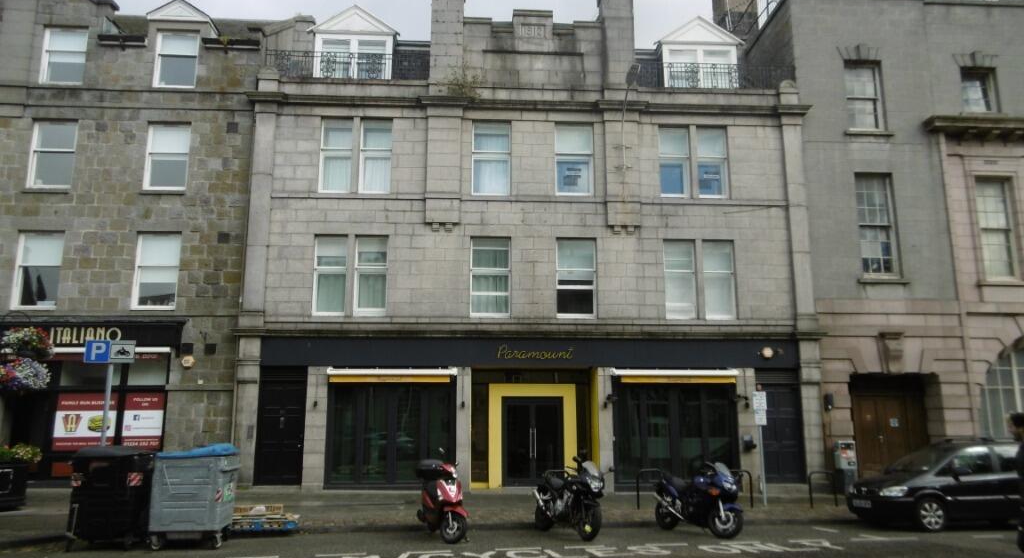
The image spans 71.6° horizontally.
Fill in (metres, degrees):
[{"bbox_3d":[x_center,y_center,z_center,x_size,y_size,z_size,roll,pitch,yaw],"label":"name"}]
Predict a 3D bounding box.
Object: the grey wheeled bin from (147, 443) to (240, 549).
[{"bbox_3d":[-4.919,3.450,11.257,1.170,1.420,0.970,0,-11,-2],"label":"grey wheeled bin"}]

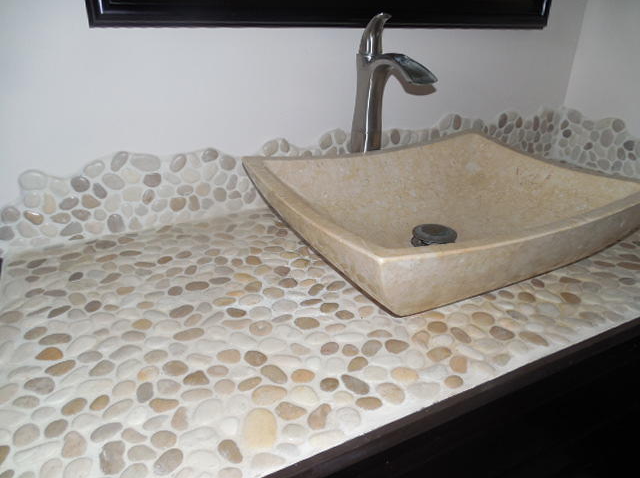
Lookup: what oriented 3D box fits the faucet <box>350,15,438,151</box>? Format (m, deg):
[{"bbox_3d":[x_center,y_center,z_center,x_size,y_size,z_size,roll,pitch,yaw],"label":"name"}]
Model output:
[{"bbox_3d":[0.114,-0.195,0.782,0.058,0.335,0.182,-12,29,-24],"label":"faucet"}]

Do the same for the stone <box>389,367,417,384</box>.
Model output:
[{"bbox_3d":[0.088,0.143,0.479,0.027,0.010,0.019,11,28,21],"label":"stone"}]

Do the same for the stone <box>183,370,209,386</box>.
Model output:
[{"bbox_3d":[-0.126,0.147,0.470,0.021,0.010,0.024,-16,31,-30],"label":"stone"}]

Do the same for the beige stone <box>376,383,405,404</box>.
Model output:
[{"bbox_3d":[0.071,0.154,0.456,0.029,0.010,0.023,19,32,33],"label":"beige stone"}]

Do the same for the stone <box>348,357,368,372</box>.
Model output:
[{"bbox_3d":[0.039,0.136,0.493,0.026,0.010,0.017,-9,28,-17],"label":"stone"}]

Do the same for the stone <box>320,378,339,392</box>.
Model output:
[{"bbox_3d":[0.010,0.149,0.465,0.019,0.010,0.018,-10,28,-19],"label":"stone"}]

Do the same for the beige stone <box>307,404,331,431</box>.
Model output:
[{"bbox_3d":[-0.001,0.167,0.429,0.018,0.010,0.031,7,27,13],"label":"beige stone"}]

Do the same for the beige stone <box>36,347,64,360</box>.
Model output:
[{"bbox_3d":[-0.291,0.129,0.505,0.032,0.010,0.019,5,27,10],"label":"beige stone"}]

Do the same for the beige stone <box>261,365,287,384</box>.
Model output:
[{"bbox_3d":[-0.046,0.142,0.479,0.015,0.010,0.034,-23,34,-38],"label":"beige stone"}]

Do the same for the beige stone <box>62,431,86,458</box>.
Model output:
[{"bbox_3d":[-0.211,0.181,0.401,0.018,0.010,0.031,-9,28,-17],"label":"beige stone"}]

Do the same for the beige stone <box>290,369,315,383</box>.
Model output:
[{"bbox_3d":[-0.017,0.144,0.475,0.024,0.010,0.020,5,27,9],"label":"beige stone"}]

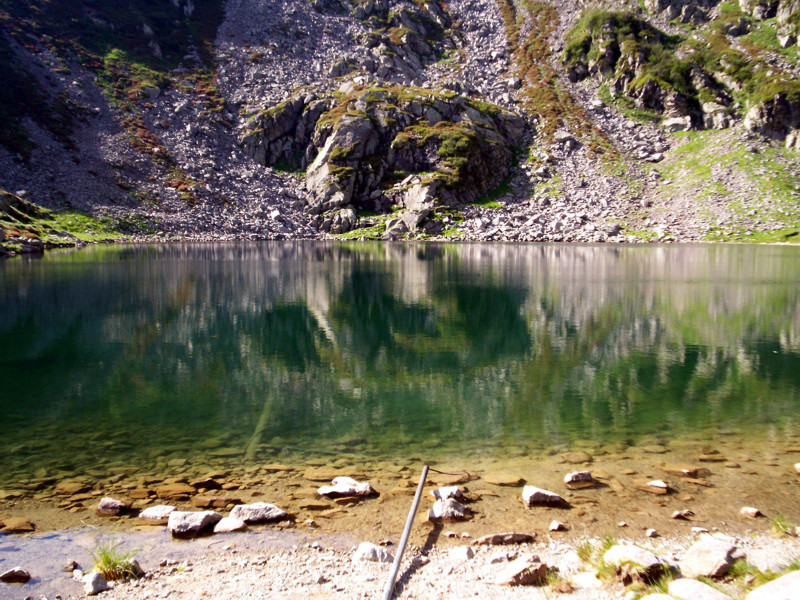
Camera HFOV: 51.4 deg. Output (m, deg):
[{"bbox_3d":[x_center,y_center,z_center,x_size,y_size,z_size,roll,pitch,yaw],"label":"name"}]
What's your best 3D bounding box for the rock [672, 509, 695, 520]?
[{"bbox_3d":[1.975,1.493,5.792,0.150,0.060,0.095,2,5,19],"label":"rock"}]

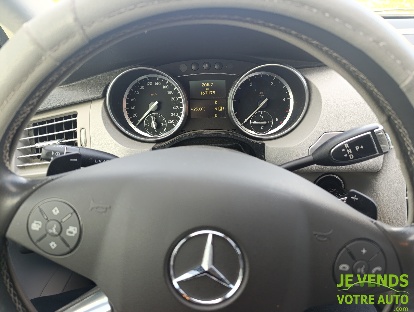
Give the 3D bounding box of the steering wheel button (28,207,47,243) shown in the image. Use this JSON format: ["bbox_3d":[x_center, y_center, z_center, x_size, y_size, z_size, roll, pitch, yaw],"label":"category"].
[{"bbox_3d":[-0.124,0.051,0.203,0.015,0.025,0.006,7,0,4],"label":"steering wheel button"}]

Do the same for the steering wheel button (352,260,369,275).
[{"bbox_3d":[0.113,0.083,0.204,0.011,0.011,0.006,8,-1,-4],"label":"steering wheel button"}]

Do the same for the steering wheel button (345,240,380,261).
[{"bbox_3d":[0.114,0.069,0.204,0.025,0.015,0.006,8,-1,-4],"label":"steering wheel button"}]

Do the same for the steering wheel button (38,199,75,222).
[{"bbox_3d":[-0.109,0.040,0.202,0.025,0.015,0.006,7,0,4],"label":"steering wheel button"}]

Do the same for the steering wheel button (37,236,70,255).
[{"bbox_3d":[-0.112,0.066,0.202,0.025,0.015,0.006,7,0,4],"label":"steering wheel button"}]

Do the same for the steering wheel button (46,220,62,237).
[{"bbox_3d":[-0.111,0.053,0.202,0.011,0.011,0.006,7,0,4],"label":"steering wheel button"}]

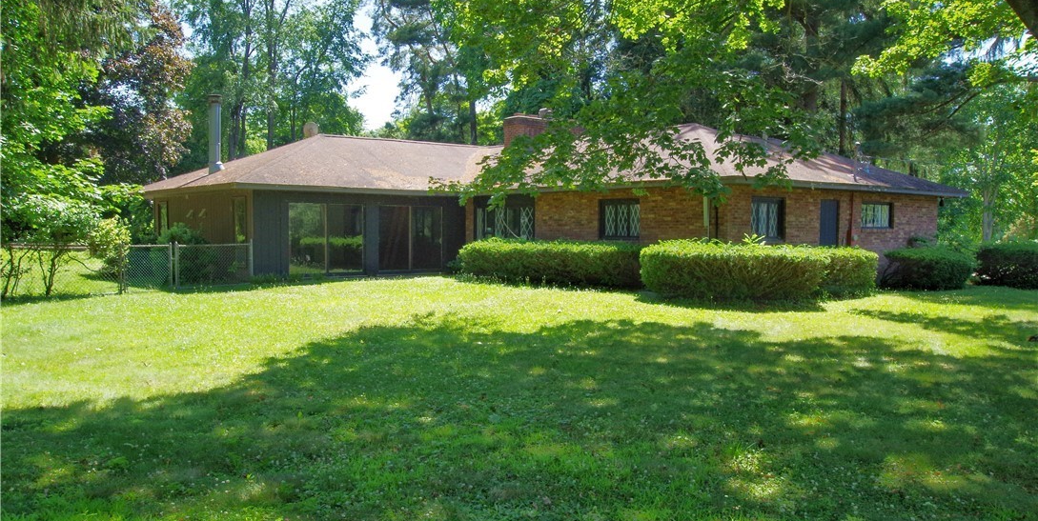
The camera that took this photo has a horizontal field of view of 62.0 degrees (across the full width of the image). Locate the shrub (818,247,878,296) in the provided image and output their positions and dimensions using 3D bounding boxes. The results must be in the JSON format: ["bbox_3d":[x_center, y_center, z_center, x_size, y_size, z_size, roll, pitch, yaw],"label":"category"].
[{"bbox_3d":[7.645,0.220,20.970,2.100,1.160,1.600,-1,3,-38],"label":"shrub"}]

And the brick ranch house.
[{"bbox_3d":[0.278,-2.426,28.461,18.816,5.850,19.794,-1,3,-38],"label":"brick ranch house"}]

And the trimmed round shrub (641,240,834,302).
[{"bbox_3d":[4.863,0.206,19.497,4.100,1.220,1.900,1,2,7],"label":"trimmed round shrub"}]

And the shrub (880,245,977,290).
[{"bbox_3d":[11.192,0.202,23.741,2.200,1.120,2.000,-1,3,-38],"label":"shrub"}]

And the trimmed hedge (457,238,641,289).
[{"bbox_3d":[0.886,0.026,23.867,1.350,1.200,7.100,-1,3,-38],"label":"trimmed hedge"}]

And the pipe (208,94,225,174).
[{"bbox_3d":[-10.414,-4.317,29.629,0.460,2.671,0.460,-1,3,-38],"label":"pipe"}]

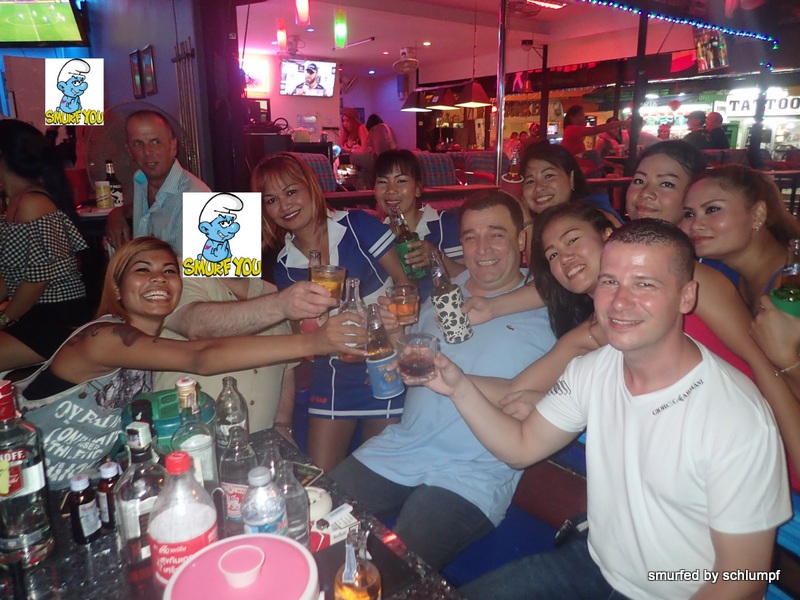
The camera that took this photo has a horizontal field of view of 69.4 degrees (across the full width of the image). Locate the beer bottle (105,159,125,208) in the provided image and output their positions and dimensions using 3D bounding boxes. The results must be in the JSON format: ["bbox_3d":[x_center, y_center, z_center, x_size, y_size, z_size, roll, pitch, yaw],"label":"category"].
[{"bbox_3d":[-1.270,-0.520,2.570,0.065,0.209,0.065,-8,16,-25],"label":"beer bottle"}]

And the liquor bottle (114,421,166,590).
[{"bbox_3d":[-0.374,0.312,0.867,0.083,0.272,0.083,6,15,24],"label":"liquor bottle"}]

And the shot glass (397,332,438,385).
[{"bbox_3d":[0.036,0.113,1.100,0.080,0.077,0.080,0,15,2],"label":"shot glass"}]

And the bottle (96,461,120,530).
[{"bbox_3d":[-0.541,0.368,1.090,0.051,0.124,0.051,2,15,10],"label":"bottle"}]

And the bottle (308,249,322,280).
[{"bbox_3d":[-0.204,0.013,1.330,0.070,0.250,0.070,1,15,-9],"label":"bottle"}]

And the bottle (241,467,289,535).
[{"bbox_3d":[-0.195,0.346,0.834,0.065,0.220,0.065,0,13,0],"label":"bottle"}]

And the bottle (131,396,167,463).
[{"bbox_3d":[-0.405,0.293,0.940,0.077,0.277,0.077,0,13,0],"label":"bottle"}]

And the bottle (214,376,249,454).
[{"bbox_3d":[-0.357,0.272,1.240,0.064,0.222,0.064,-5,15,-17],"label":"bottle"}]

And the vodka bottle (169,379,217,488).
[{"bbox_3d":[-0.339,0.277,0.959,0.077,0.298,0.077,0,13,0],"label":"vodka bottle"}]

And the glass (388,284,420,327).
[{"bbox_3d":[0.012,0.015,1.340,0.074,0.083,0.074,-10,19,2],"label":"glass"}]

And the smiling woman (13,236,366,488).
[{"bbox_3d":[-0.488,0.429,1.423,0.620,1.150,0.620,-13,18,-37],"label":"smiling woman"}]

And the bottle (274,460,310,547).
[{"bbox_3d":[-0.175,0.361,0.917,0.064,0.220,0.064,-4,15,-12],"label":"bottle"}]

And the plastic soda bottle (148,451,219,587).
[{"bbox_3d":[-0.297,0.352,0.813,0.090,0.292,0.090,-7,16,-23],"label":"plastic soda bottle"}]

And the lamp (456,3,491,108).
[{"bbox_3d":[0.780,-2.583,6.084,0.280,1.008,0.280,-10,16,-35],"label":"lamp"}]

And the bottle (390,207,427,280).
[{"bbox_3d":[0.018,-0.155,1.600,0.070,0.230,0.070,-15,28,3],"label":"bottle"}]

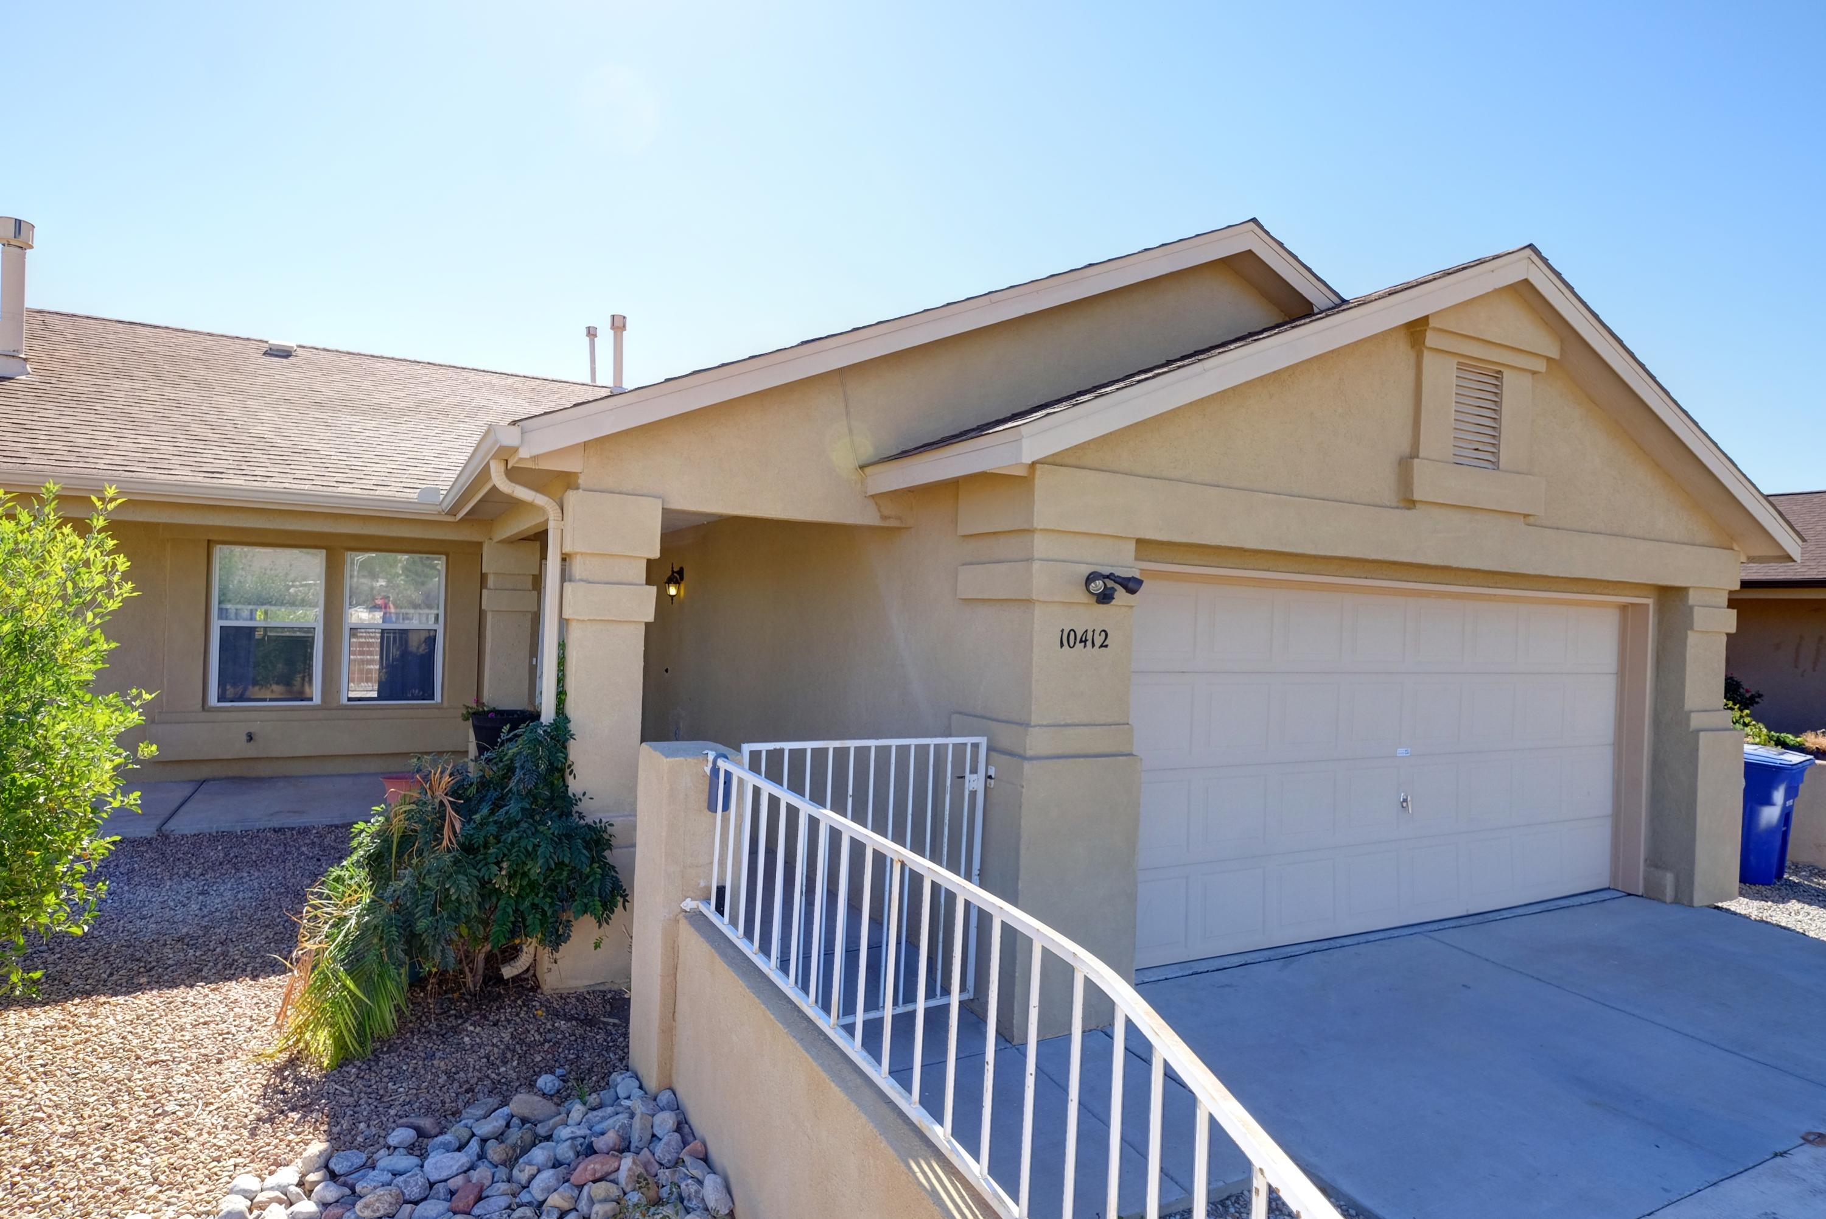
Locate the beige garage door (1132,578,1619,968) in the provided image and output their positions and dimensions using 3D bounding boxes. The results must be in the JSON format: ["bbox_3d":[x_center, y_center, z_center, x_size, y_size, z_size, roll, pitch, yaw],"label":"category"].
[{"bbox_3d":[3.295,0.989,6.122,4.860,2.236,0.070,2,0,-26],"label":"beige garage door"}]

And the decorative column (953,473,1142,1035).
[{"bbox_3d":[0.642,0.651,4.472,0.659,2.563,0.667,2,0,-26],"label":"decorative column"}]

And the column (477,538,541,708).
[{"bbox_3d":[-3.674,0.547,8.260,0.463,2.294,0.453,2,0,-26],"label":"column"}]

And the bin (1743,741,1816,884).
[{"bbox_3d":[7.016,1.724,7.782,0.680,1.080,0.800,2,0,-37],"label":"bin"}]

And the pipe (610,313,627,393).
[{"bbox_3d":[-4.412,-3.801,13.683,0.252,1.207,0.252,2,0,-26],"label":"pipe"}]

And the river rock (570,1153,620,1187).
[{"bbox_3d":[-1.072,1.887,3.070,0.161,0.075,0.090,2,0,-26],"label":"river rock"}]

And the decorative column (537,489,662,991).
[{"bbox_3d":[-1.563,0.630,4.577,0.483,2.361,0.473,2,0,-26],"label":"decorative column"}]

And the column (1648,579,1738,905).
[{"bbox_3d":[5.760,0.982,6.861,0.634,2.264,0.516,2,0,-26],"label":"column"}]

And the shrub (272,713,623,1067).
[{"bbox_3d":[-2.040,1.173,4.226,1.328,1.328,1.006,2,0,-26],"label":"shrub"}]

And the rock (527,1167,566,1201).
[{"bbox_3d":[-1.196,1.882,2.987,0.131,0.075,0.086,2,0,-41],"label":"rock"}]

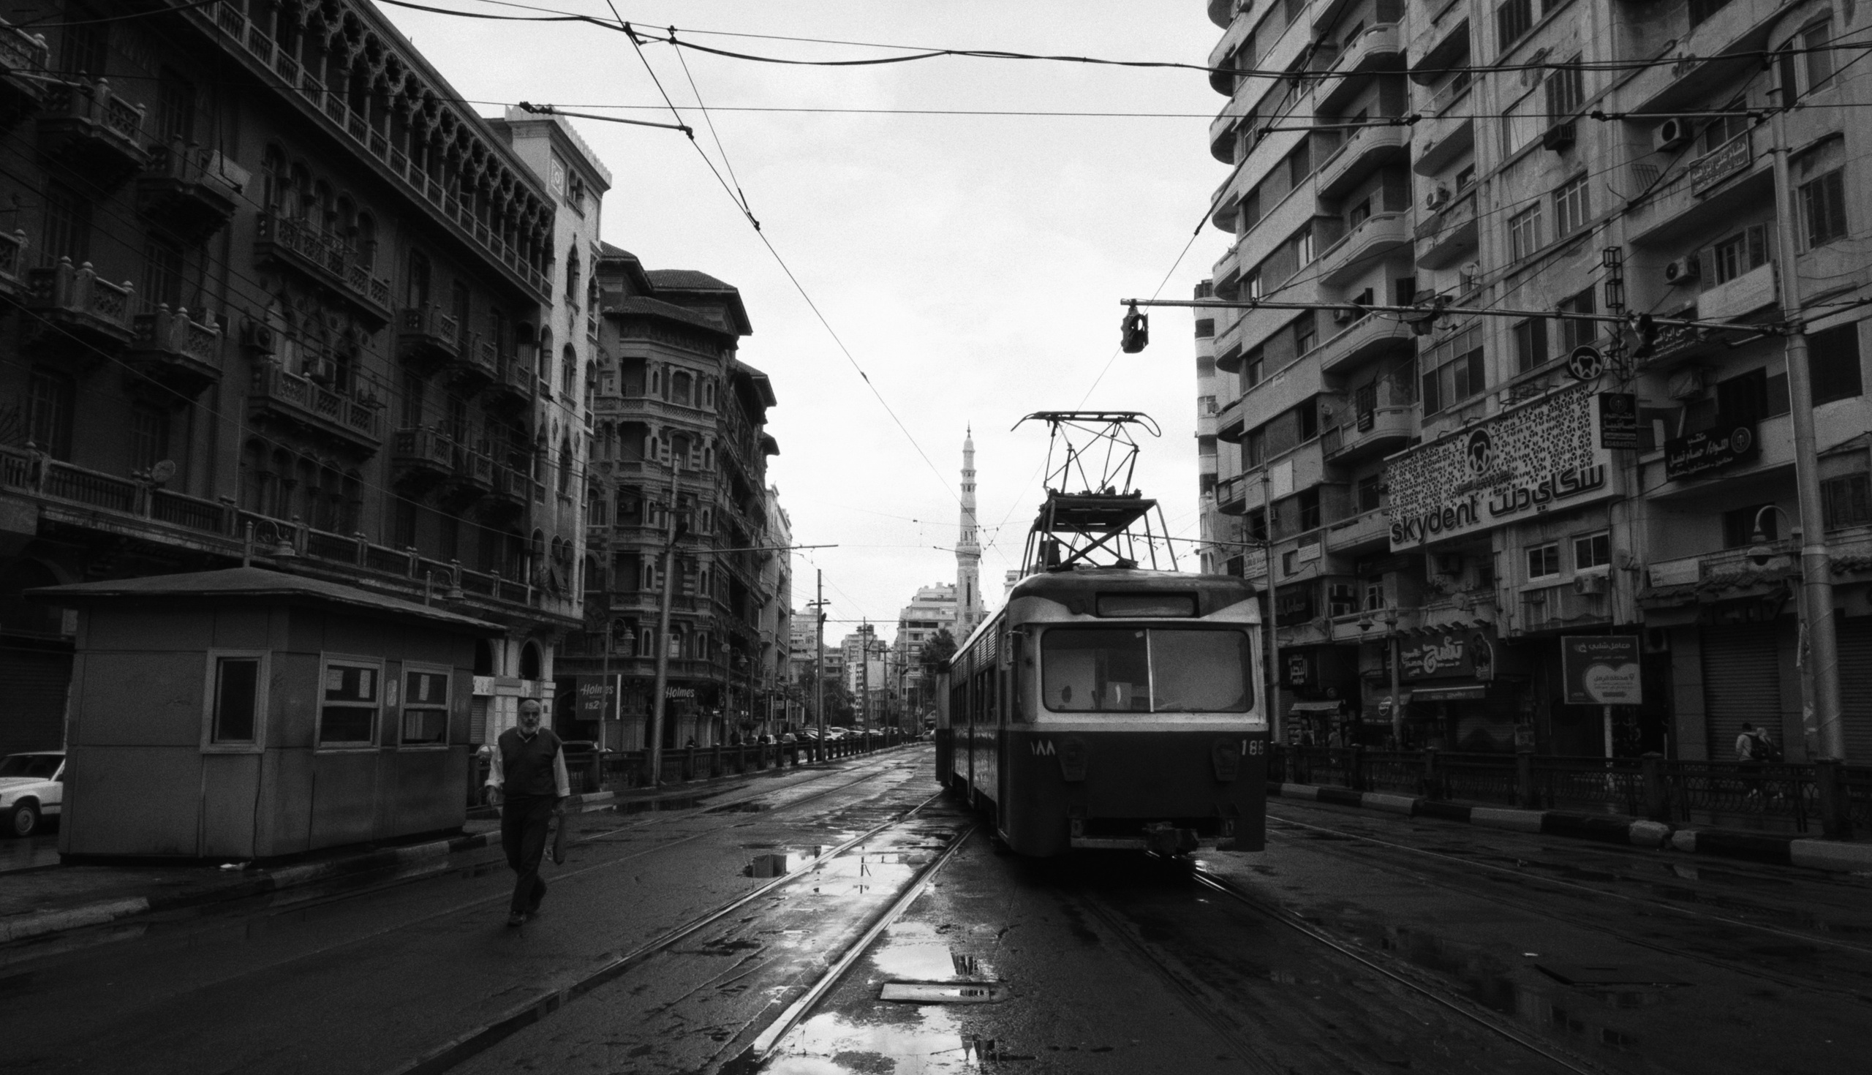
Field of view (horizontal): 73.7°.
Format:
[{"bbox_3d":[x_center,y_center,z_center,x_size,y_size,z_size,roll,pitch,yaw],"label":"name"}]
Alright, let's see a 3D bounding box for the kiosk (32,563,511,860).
[{"bbox_3d":[-7.663,2.094,14.977,2.989,3.137,4.949,-1,-9,6],"label":"kiosk"}]

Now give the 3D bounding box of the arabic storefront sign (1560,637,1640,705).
[{"bbox_3d":[13.073,2.614,24.500,1.493,1.364,0.150,0,-9,3],"label":"arabic storefront sign"}]

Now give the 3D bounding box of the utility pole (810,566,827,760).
[{"bbox_3d":[-4.939,5.537,54.122,0.270,8.222,0.270,-2,-9,0],"label":"utility pole"}]

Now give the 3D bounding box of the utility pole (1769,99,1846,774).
[{"bbox_3d":[12.644,-1.534,18.151,0.330,11.234,0.330,2,-9,0],"label":"utility pole"}]

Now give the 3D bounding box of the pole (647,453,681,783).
[{"bbox_3d":[-6.820,2.067,31.636,0.260,8.398,0.260,2,-9,0],"label":"pole"}]

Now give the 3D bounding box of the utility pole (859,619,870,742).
[{"bbox_3d":[-4.386,9.209,78.621,0.280,8.203,0.280,-2,-9,0],"label":"utility pole"}]

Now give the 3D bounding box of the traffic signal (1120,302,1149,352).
[{"bbox_3d":[2.662,-2.800,16.700,0.300,0.650,0.300,3,-9,-18],"label":"traffic signal"}]

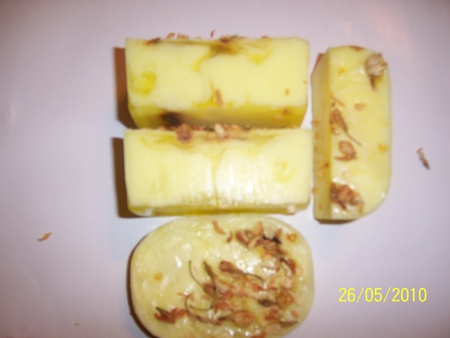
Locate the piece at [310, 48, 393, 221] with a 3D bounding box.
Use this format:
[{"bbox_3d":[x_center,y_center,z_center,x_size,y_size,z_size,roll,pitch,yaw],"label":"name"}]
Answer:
[{"bbox_3d":[0.062,-0.015,0.231,0.029,0.030,0.080,2,82,-3],"label":"piece"}]

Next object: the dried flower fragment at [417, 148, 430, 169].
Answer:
[{"bbox_3d":[0.104,-0.005,0.246,0.003,0.003,0.012,-30,85,-7],"label":"dried flower fragment"}]

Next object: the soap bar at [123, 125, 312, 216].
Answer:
[{"bbox_3d":[-0.003,0.001,0.224,0.085,0.029,0.035,0,82,-4],"label":"soap bar"}]

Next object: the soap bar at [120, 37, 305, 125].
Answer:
[{"bbox_3d":[-0.004,-0.043,0.230,0.085,0.029,0.032,-1,82,-4],"label":"soap bar"}]

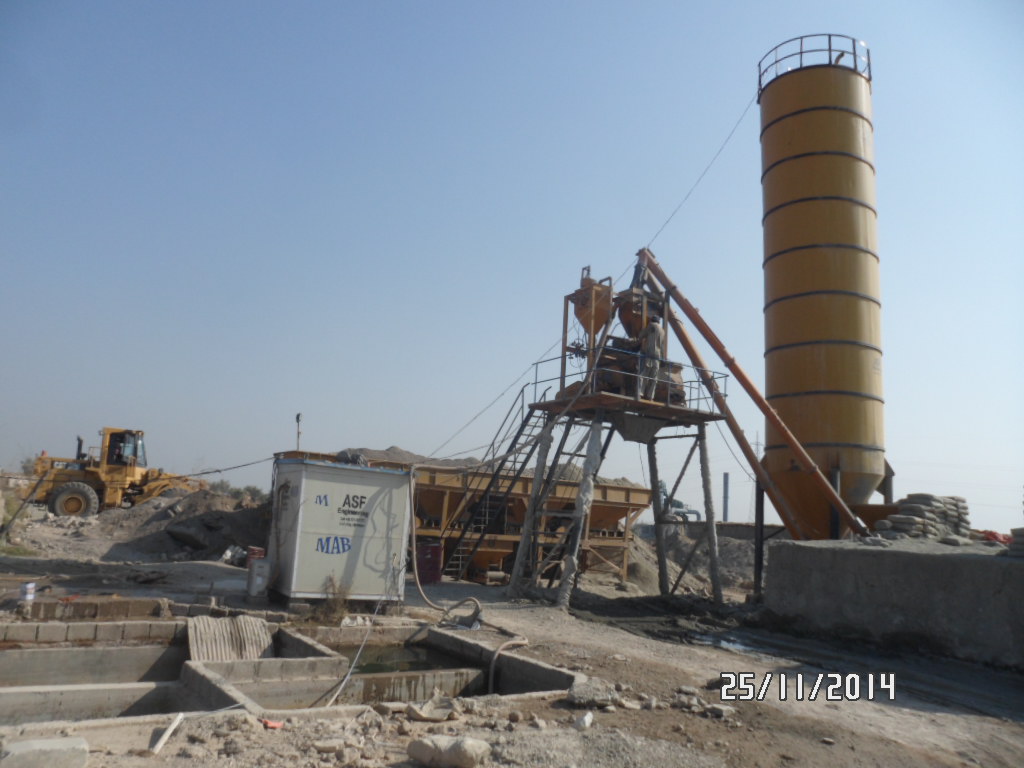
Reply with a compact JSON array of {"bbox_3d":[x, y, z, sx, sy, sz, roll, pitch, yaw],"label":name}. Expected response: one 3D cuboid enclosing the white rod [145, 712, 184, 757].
[{"bbox_3d":[-2.232,2.269,5.009,0.035,0.035,0.613,3,-3,-8],"label":"white rod"}]

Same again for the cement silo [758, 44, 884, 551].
[{"bbox_3d":[8.050,-1.952,20.076,2.850,13.900,2.850,3,-10,0],"label":"cement silo"}]

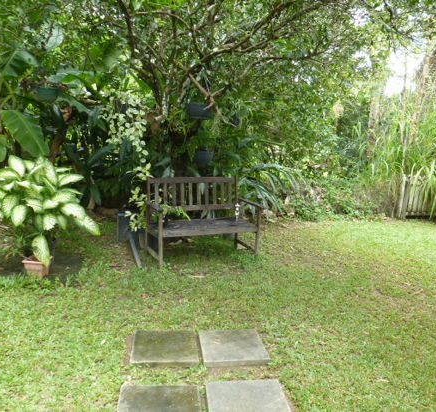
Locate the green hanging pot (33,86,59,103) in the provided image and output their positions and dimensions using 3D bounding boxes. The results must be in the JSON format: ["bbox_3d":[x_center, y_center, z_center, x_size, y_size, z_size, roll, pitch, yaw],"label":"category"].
[{"bbox_3d":[-2.295,-1.485,5.100,0.340,0.210,0.340,2,9,0],"label":"green hanging pot"}]

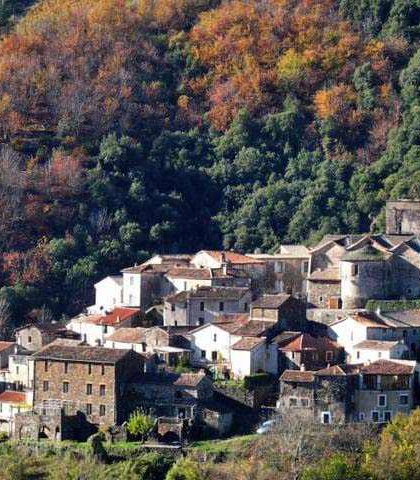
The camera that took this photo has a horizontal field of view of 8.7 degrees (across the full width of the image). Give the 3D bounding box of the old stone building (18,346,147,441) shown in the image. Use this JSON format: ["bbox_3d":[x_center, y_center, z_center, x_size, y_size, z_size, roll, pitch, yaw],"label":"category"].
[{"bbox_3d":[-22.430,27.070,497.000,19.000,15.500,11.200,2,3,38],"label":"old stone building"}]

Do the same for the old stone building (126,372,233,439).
[{"bbox_3d":[-5.480,29.740,500.000,14.500,10.600,11.000,1,3,30],"label":"old stone building"}]

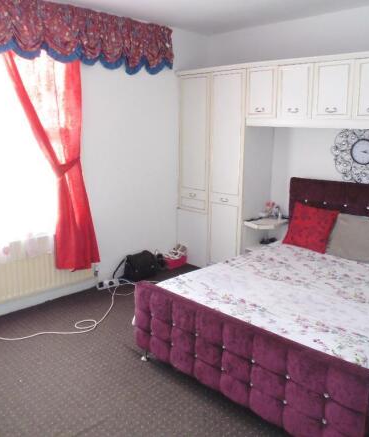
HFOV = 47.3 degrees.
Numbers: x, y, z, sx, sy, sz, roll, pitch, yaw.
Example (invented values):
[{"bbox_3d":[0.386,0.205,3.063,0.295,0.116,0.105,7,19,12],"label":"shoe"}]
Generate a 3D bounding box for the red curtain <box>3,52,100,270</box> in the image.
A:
[{"bbox_3d":[-1.060,-0.458,3.479,0.160,1.920,0.810,11,15,41],"label":"red curtain"}]

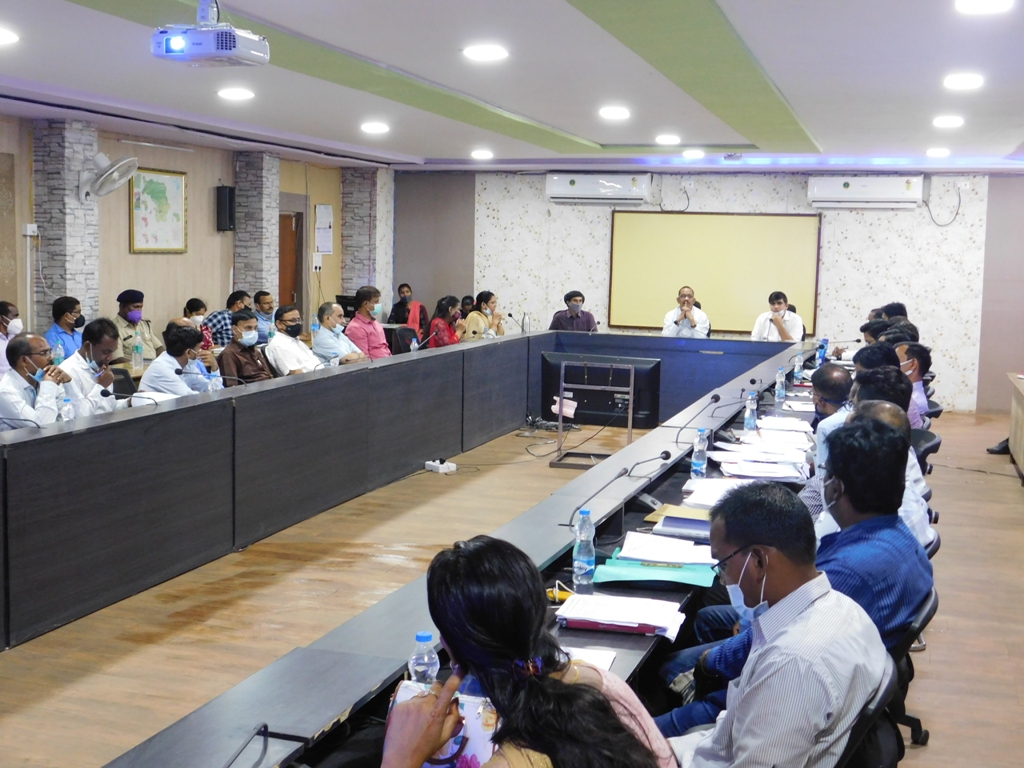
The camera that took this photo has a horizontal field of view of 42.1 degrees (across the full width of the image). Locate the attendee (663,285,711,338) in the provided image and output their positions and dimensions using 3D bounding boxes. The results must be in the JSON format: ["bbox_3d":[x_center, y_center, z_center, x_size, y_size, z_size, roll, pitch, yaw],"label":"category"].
[{"bbox_3d":[1.597,-0.257,12.528,0.500,1.312,0.720,3,6,18],"label":"attendee"}]

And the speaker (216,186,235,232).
[{"bbox_3d":[-2.701,-1.643,12.528,0.125,0.410,0.170,4,6,22],"label":"speaker"}]

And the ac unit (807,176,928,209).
[{"bbox_3d":[3.840,-2.081,14.467,1.201,0.320,0.230,3,6,17],"label":"ac unit"}]

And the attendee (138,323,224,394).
[{"bbox_3d":[-1.813,0.244,7.766,0.750,1.179,0.500,3,6,13],"label":"attendee"}]

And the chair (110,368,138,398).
[{"bbox_3d":[-2.095,0.386,7.695,0.600,0.900,0.580,3,6,18],"label":"chair"}]

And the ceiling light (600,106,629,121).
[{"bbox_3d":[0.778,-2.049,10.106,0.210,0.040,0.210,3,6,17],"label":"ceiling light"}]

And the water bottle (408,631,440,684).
[{"bbox_3d":[-0.168,0.574,2.527,0.063,0.210,0.063,3,6,18],"label":"water bottle"}]

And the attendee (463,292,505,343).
[{"bbox_3d":[-0.119,-0.276,12.771,0.720,1.223,0.450,2,6,10],"label":"attendee"}]

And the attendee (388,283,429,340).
[{"bbox_3d":[-1.157,-0.491,14.811,0.500,1.237,0.700,0,6,-12],"label":"attendee"}]

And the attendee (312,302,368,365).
[{"bbox_3d":[-1.125,-0.002,10.053,0.720,1.211,0.500,2,6,10],"label":"attendee"}]

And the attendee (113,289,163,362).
[{"bbox_3d":[-2.756,-0.050,9.819,0.520,1.282,0.720,-4,8,-41],"label":"attendee"}]

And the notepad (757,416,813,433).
[{"bbox_3d":[1.435,0.221,7.024,0.260,0.024,0.330,3,6,18],"label":"notepad"}]

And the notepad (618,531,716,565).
[{"bbox_3d":[0.483,0.505,4.025,0.300,0.030,0.300,3,6,17],"label":"notepad"}]

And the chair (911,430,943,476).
[{"bbox_3d":[1.625,0.640,6.103,0.600,0.900,0.580,3,6,18],"label":"chair"}]

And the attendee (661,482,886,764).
[{"bbox_3d":[0.481,0.781,2.767,0.750,1.192,0.520,5,7,29],"label":"attendee"}]

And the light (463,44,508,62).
[{"bbox_3d":[-0.143,-1.776,7.174,0.220,0.040,0.220,3,6,17],"label":"light"}]

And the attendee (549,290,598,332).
[{"bbox_3d":[0.614,-0.355,13.926,0.520,1.229,0.720,2,6,8],"label":"attendee"}]

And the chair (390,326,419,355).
[{"bbox_3d":[-0.706,-0.043,11.991,0.600,0.900,0.580,3,6,18],"label":"chair"}]

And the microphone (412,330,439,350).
[{"bbox_3d":[-0.684,-0.346,10.473,0.240,0.160,0.060,-4,8,-43],"label":"microphone"}]

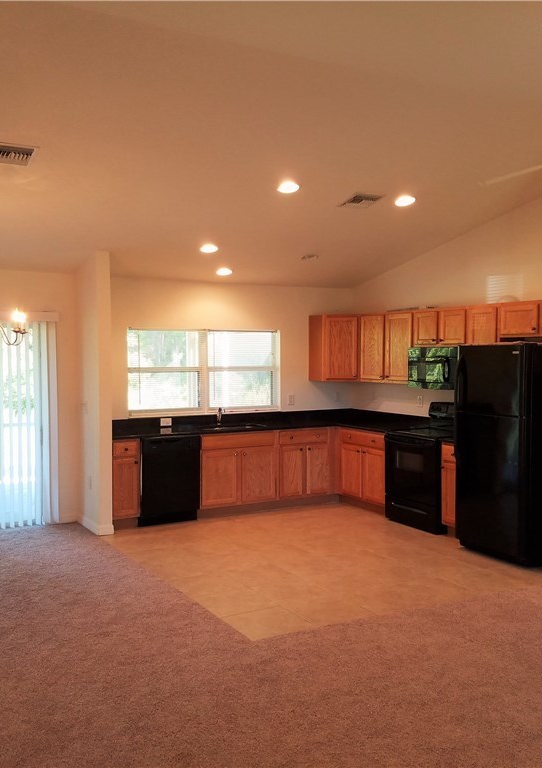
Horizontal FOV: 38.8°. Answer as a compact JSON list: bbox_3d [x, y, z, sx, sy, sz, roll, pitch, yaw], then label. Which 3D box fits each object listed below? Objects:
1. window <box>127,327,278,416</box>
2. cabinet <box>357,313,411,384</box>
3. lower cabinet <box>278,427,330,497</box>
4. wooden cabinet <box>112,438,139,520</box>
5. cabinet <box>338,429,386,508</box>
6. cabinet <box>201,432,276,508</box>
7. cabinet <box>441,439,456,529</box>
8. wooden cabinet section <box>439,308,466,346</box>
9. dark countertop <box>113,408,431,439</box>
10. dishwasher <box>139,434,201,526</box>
[{"bbox_3d":[-0.707,-0.132,8.436,1.810,0.890,0.050,-2,3,-31],"label":"window"},{"bbox_3d":[1.362,-0.392,8.389,0.325,0.748,0.845,-2,3,-31],"label":"cabinet"},{"bbox_3d":[0.253,0.868,8.703,0.720,0.776,0.620,-1,3,-29],"label":"lower cabinet"},{"bbox_3d":[-1.521,0.911,7.581,0.290,0.785,0.639,-2,3,-31],"label":"wooden cabinet"},{"bbox_3d":[1.224,0.877,8.386,0.620,0.776,0.897,-1,3,-29],"label":"cabinet"},{"bbox_3d":[-0.458,0.885,8.302,0.902,0.776,0.620,-1,3,-29],"label":"cabinet"},{"bbox_3d":[1.958,0.938,7.147,0.627,0.785,0.390,-2,3,-31],"label":"cabinet"},{"bbox_3d":[1.864,-0.544,7.441,0.330,0.378,0.382,-2,3,-30],"label":"wooden cabinet section"},{"bbox_3d":[-0.055,0.438,7.995,3.232,0.140,1.542,-1,3,-29],"label":"dark countertop"},{"bbox_3d":[-1.118,0.951,7.787,0.610,0.865,0.619,-2,3,-31],"label":"dishwasher"}]

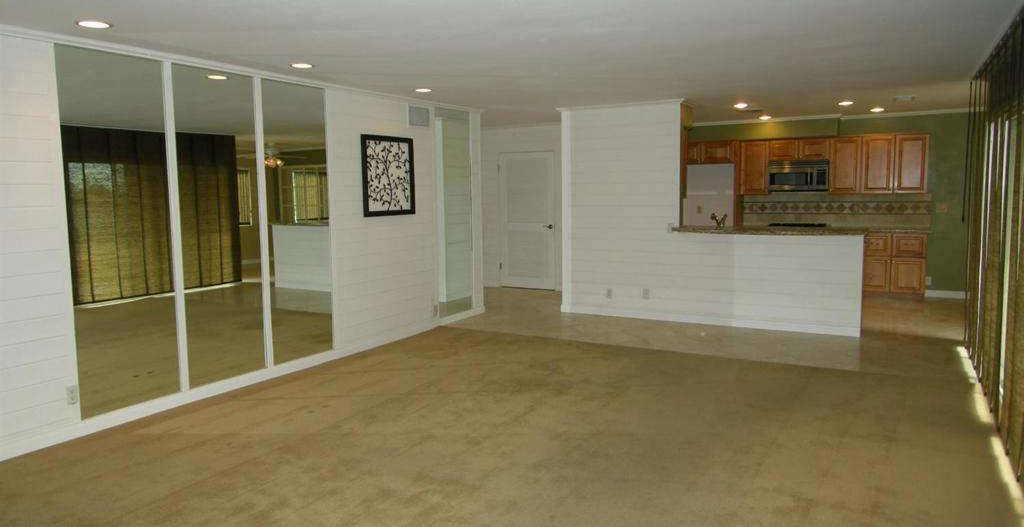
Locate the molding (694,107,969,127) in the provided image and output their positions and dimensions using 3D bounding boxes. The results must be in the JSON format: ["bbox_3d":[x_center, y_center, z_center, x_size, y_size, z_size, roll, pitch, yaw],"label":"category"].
[{"bbox_3d":[4.279,-1.992,9.776,3.468,0.061,0.385,3,7,30],"label":"molding"}]

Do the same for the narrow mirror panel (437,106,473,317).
[{"bbox_3d":[-0.633,-0.566,8.000,0.037,2.292,0.680,3,7,29],"label":"narrow mirror panel"}]

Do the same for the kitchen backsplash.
[{"bbox_3d":[4.522,-0.739,10.024,2.430,0.483,0.037,3,7,30],"label":"kitchen backsplash"}]

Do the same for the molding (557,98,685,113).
[{"bbox_3d":[1.195,-1.780,8.044,1.519,0.058,0.082,3,7,30],"label":"molding"}]

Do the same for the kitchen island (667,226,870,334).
[{"bbox_3d":[2.734,0.146,7.720,1.990,1.042,0.682,3,7,30],"label":"kitchen island"}]

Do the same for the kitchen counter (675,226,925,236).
[{"bbox_3d":[3.654,-0.398,8.642,2.549,0.165,3.349,3,7,30],"label":"kitchen counter"}]

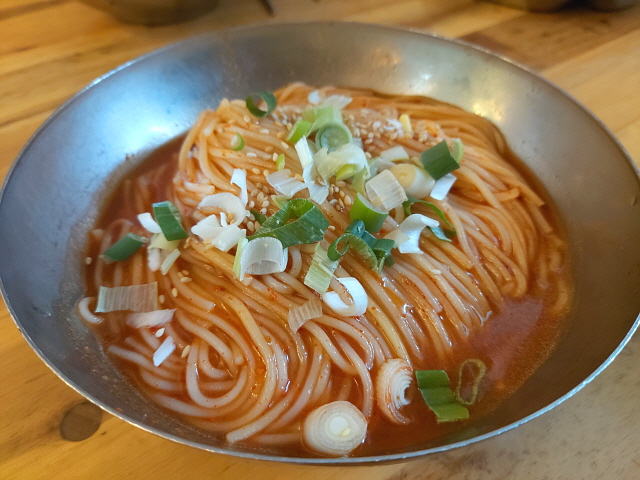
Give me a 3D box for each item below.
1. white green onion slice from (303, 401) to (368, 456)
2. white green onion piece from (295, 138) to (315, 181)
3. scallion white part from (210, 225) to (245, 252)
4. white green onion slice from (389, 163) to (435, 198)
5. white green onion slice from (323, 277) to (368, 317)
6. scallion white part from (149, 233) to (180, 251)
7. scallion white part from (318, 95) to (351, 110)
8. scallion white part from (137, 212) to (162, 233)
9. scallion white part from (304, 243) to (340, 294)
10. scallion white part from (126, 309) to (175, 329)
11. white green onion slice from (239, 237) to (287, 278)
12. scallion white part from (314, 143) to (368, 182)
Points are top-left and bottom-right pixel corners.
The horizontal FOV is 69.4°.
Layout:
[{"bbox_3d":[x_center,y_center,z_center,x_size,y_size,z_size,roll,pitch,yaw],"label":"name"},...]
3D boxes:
[{"bbox_3d":[0.005,0.058,0.140,0.018,0.005,0.018,4,42,-5],"label":"white green onion slice"},{"bbox_3d":[-0.006,-0.032,0.183,0.006,0.004,0.015,-15,83,-2],"label":"white green onion piece"},{"bbox_3d":[-0.034,-0.001,0.172,0.012,0.004,0.007,-39,65,-15],"label":"scallion white part"},{"bbox_3d":[0.036,-0.023,0.181,0.012,0.011,0.011,15,29,-41],"label":"white green onion slice"},{"bbox_3d":[0.007,0.017,0.139,0.013,0.007,0.010,0,47,0],"label":"white green onion slice"},{"bbox_3d":[-0.062,0.001,0.183,0.012,0.004,0.008,0,67,0],"label":"scallion white part"},{"bbox_3d":[0.007,-0.065,0.220,0.016,0.004,0.010,0,62,0],"label":"scallion white part"},{"bbox_3d":[-0.062,-0.006,0.169,0.010,0.003,0.005,34,56,27],"label":"scallion white part"},{"bbox_3d":[0.001,0.009,0.144,0.007,0.002,0.014,20,67,9],"label":"scallion white part"},{"bbox_3d":[-0.053,0.025,0.147,0.015,0.003,0.005,-9,48,-8],"label":"scallion white part"},{"bbox_3d":[-0.018,0.006,0.147,0.014,0.009,0.010,-4,48,-4],"label":"white green onion slice"},{"bbox_3d":[0.007,-0.027,0.162,0.018,0.009,0.011,0,47,0],"label":"scallion white part"}]

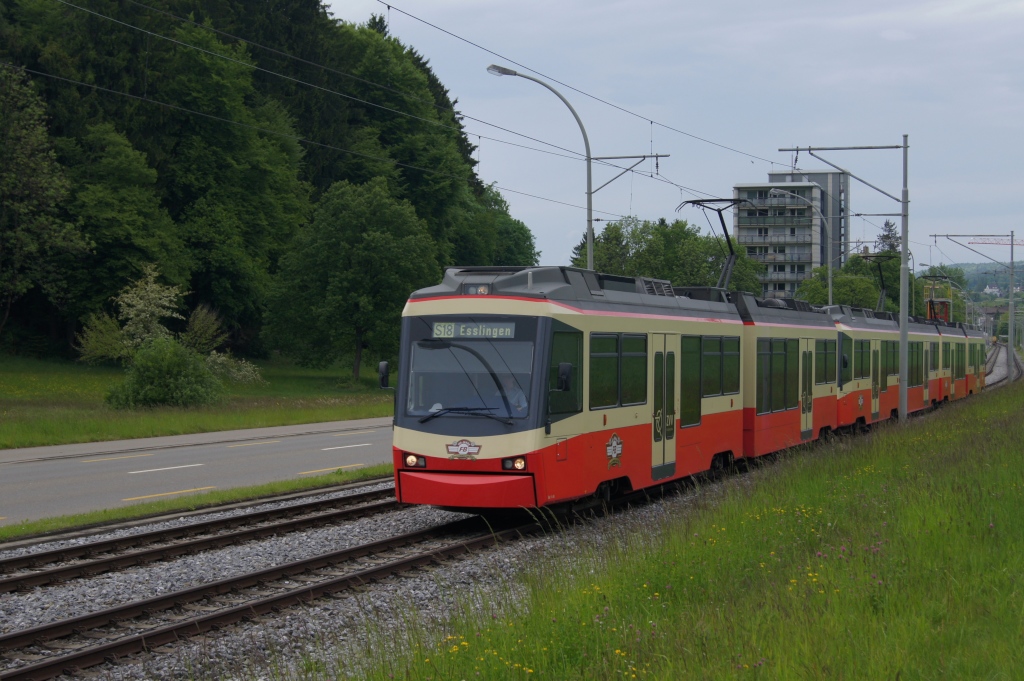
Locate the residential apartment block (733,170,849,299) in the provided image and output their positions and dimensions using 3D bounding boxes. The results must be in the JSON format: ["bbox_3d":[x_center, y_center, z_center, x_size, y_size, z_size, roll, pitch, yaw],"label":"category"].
[{"bbox_3d":[43.000,-10.500,259.000,15.800,30.000,17.000,0,0,17],"label":"residential apartment block"}]

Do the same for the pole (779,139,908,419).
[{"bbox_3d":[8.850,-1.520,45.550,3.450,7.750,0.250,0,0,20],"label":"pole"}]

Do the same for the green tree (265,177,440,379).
[{"bbox_3d":[-8.900,-3.450,95.000,9.800,11.400,9.600,0,0,0],"label":"green tree"}]

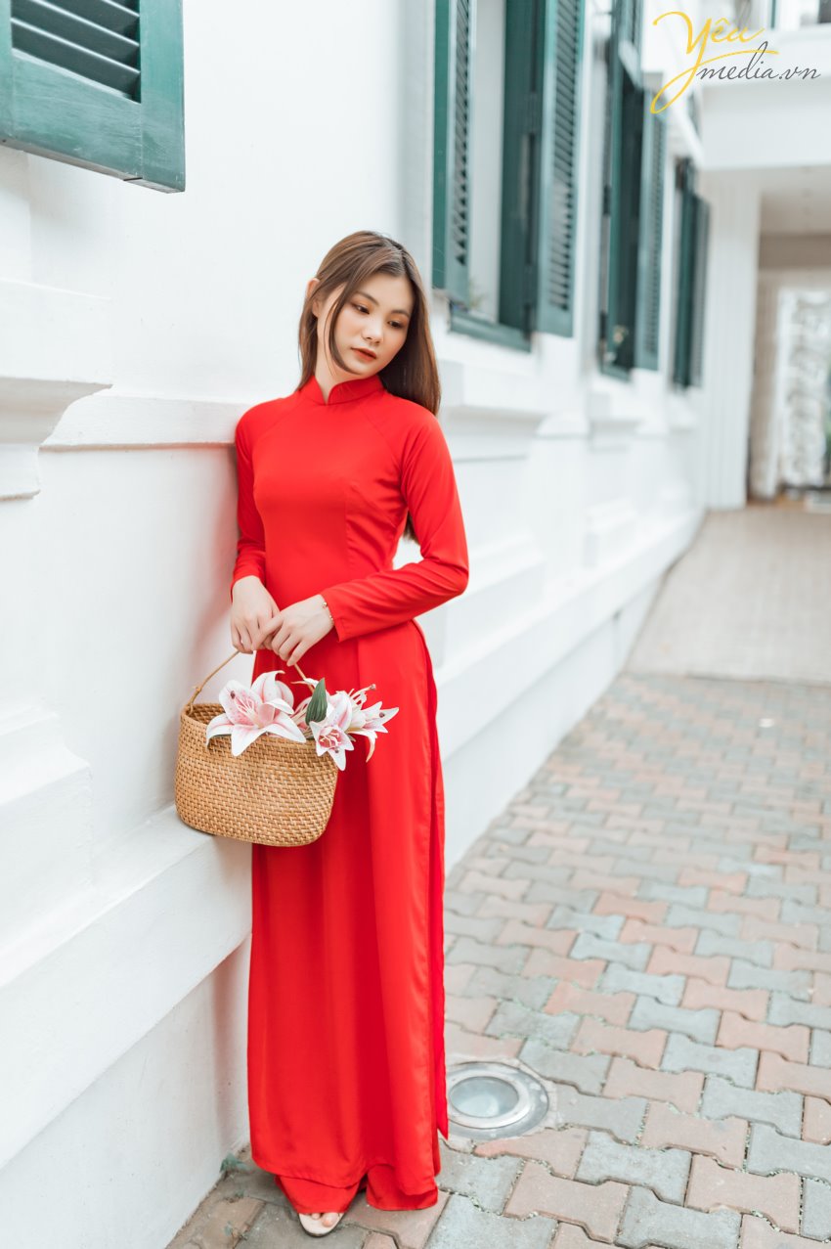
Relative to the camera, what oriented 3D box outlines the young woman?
[{"bbox_3d":[-0.114,0.205,2.029,0.410,1.665,0.340,5,10,25],"label":"young woman"}]

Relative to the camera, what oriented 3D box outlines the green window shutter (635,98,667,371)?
[{"bbox_3d":[1.310,-2.144,6.768,0.045,1.417,0.460,5,10,25],"label":"green window shutter"}]

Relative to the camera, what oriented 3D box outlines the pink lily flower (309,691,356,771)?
[{"bbox_3d":[-0.118,0.154,1.758,0.075,0.105,0.080,1,9,0],"label":"pink lily flower"}]

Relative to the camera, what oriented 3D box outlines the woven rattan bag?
[{"bbox_3d":[-0.242,0.177,1.863,0.265,0.300,0.150,5,10,25],"label":"woven rattan bag"}]

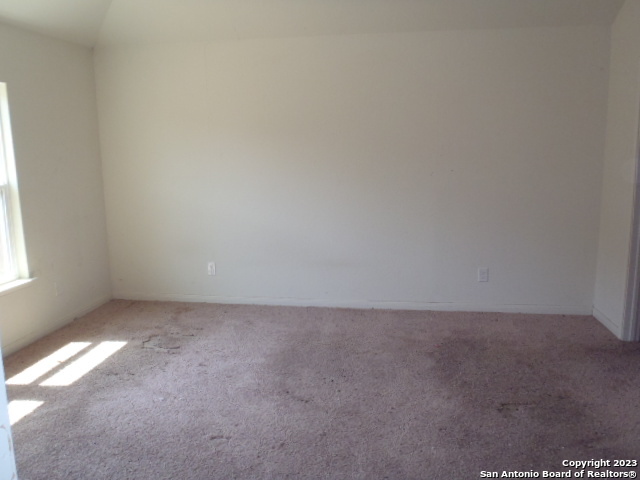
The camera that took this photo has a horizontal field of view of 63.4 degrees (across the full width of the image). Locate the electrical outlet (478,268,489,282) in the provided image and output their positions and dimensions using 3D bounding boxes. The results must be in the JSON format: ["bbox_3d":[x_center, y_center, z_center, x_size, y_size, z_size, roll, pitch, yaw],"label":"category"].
[{"bbox_3d":[1.462,0.316,4.621,0.076,0.120,0.010,1,10,9],"label":"electrical outlet"}]

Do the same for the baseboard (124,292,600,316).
[{"bbox_3d":[0.142,0.595,4.872,4.527,0.083,0.018,1,10,9],"label":"baseboard"}]

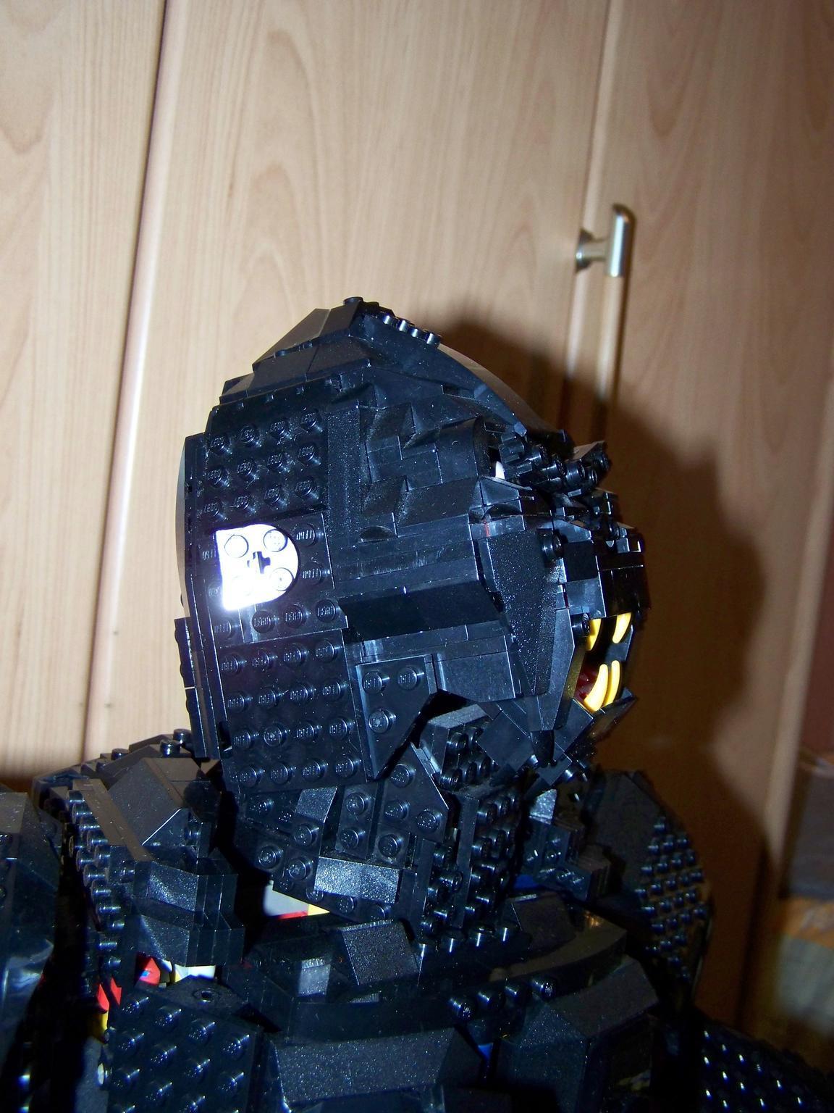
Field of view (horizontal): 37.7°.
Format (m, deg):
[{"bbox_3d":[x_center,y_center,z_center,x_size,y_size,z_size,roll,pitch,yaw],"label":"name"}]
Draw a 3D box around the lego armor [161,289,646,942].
[{"bbox_3d":[0.003,0.016,0.293,0.102,0.146,0.097,-10,-3,26],"label":"lego armor"}]

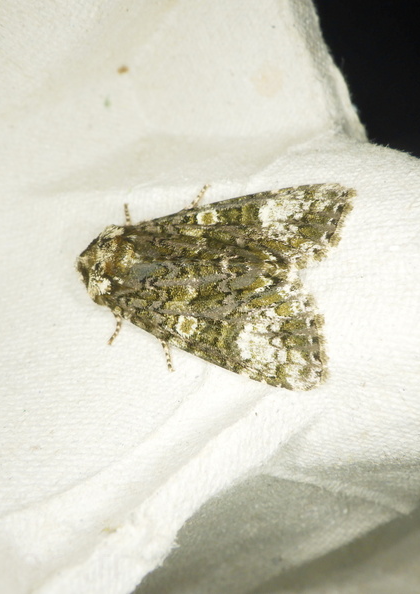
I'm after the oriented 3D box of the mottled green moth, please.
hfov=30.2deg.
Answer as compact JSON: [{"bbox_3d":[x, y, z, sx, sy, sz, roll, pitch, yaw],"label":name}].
[{"bbox_3d":[0.000,-0.001,0.061,0.021,0.006,0.016,6,85,-2],"label":"mottled green moth"}]

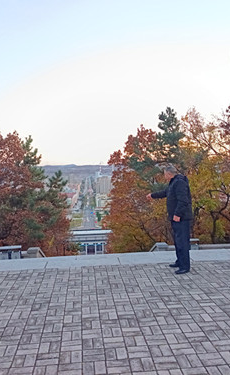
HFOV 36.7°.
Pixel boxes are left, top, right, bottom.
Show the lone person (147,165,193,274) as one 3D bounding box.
[{"bbox_3d":[0.897,0.502,5.603,0.720,1.700,0.540,-2,2,-1],"label":"lone person"}]

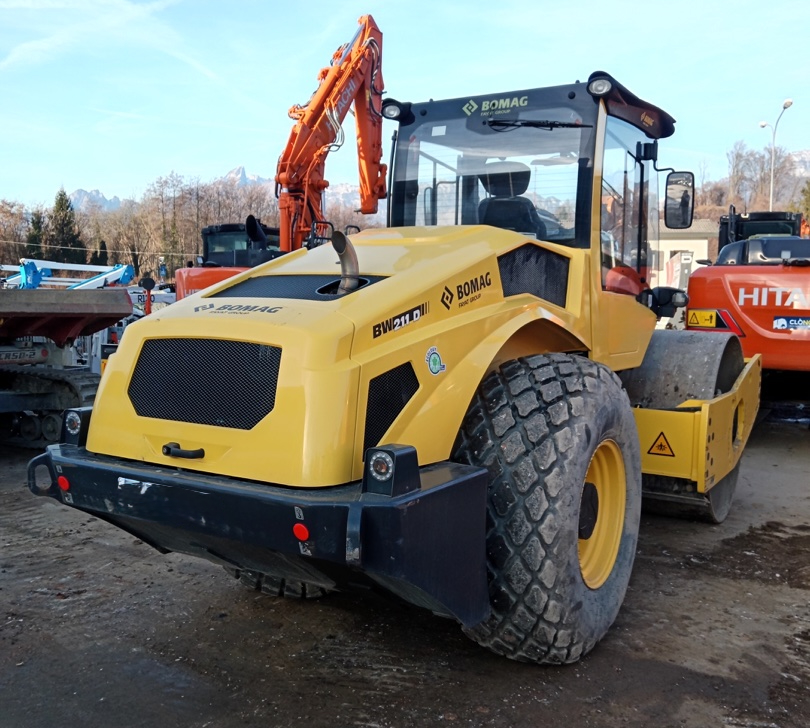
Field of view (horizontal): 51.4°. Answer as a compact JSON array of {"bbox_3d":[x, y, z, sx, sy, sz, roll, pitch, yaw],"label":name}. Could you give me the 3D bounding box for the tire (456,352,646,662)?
[{"bbox_3d":[0.732,0.669,4.245,0.590,1.460,1.530,4,5,32],"label":"tire"}]

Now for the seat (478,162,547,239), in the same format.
[{"bbox_3d":[0.756,-0.760,5.628,0.520,1.100,0.640,4,5,32],"label":"seat"}]

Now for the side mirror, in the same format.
[{"bbox_3d":[1.773,-1.060,5.440,0.175,0.360,0.080,2,12,18],"label":"side mirror"}]

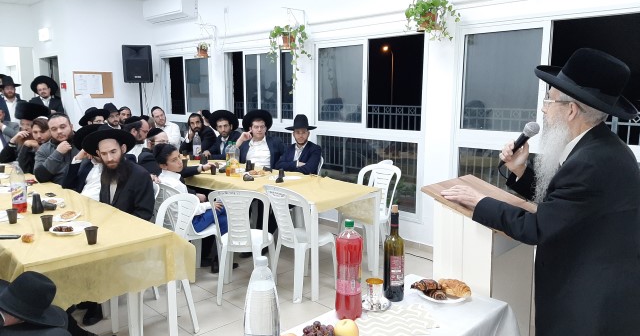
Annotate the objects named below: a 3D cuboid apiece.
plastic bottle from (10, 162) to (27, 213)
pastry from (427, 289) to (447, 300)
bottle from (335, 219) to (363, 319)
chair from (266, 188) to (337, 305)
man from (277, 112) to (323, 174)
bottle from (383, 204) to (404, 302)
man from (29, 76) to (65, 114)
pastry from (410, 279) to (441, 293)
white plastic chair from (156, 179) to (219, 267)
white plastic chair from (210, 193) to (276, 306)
[{"bbox_3d":[-2.050,0.130,3.259,0.095,0.325,0.095,-6,11,-32],"label":"plastic bottle"},{"bbox_3d":[0.421,0.459,1.746,0.055,0.045,0.085,-4,10,-23],"label":"pastry"},{"bbox_3d":[0.096,0.331,1.590,0.090,0.333,0.090,1,9,3],"label":"bottle"},{"bbox_3d":[-0.153,0.546,3.717,0.490,0.820,0.450,-8,12,-39],"label":"chair"},{"bbox_3d":[-0.243,0.130,4.920,0.500,1.310,0.760,6,11,35],"label":"man"},{"bbox_3d":[0.271,0.307,1.722,0.074,0.340,0.074,1,9,9],"label":"bottle"},{"bbox_3d":[-3.692,-0.358,6.614,0.520,1.740,0.360,-7,11,-36],"label":"man"},{"bbox_3d":[0.395,0.437,1.789,0.115,0.045,0.058,0,9,5],"label":"pastry"},{"bbox_3d":[-1.095,0.520,3.914,0.470,0.850,0.520,8,12,41],"label":"white plastic chair"},{"bbox_3d":[-0.584,0.554,3.698,0.460,0.850,0.520,0,9,0],"label":"white plastic chair"}]

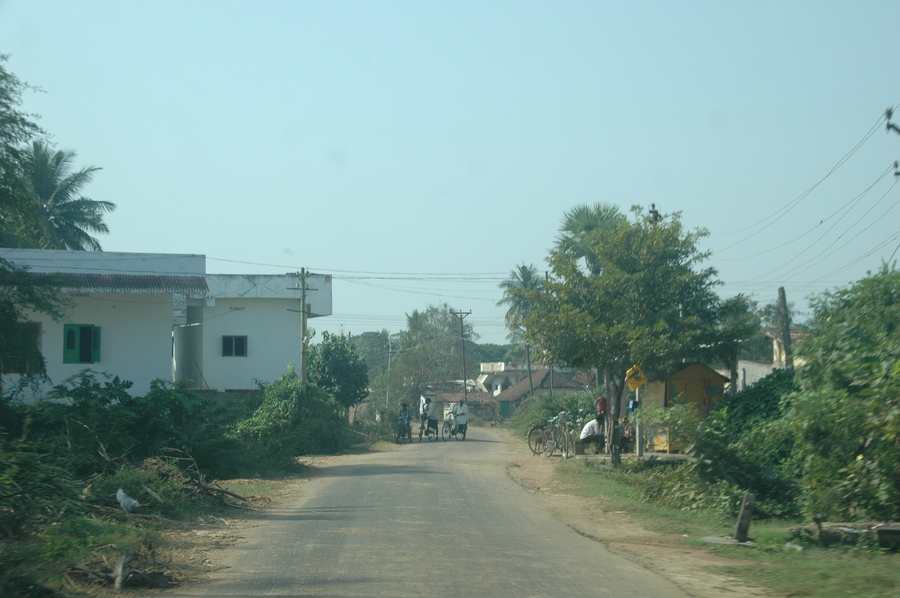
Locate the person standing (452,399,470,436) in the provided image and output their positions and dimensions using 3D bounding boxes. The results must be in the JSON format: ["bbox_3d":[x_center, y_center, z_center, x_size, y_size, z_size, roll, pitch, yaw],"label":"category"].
[{"bbox_3d":[0.395,4.795,77.000,0.600,1.630,0.600,-1,-3,25],"label":"person standing"}]

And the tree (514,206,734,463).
[{"bbox_3d":[3.896,0.854,42.843,4.800,5.800,4.700,0,-3,0],"label":"tree"}]

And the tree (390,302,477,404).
[{"bbox_3d":[-1.078,4.160,119.786,5.600,7.900,5.400,0,-3,0],"label":"tree"}]

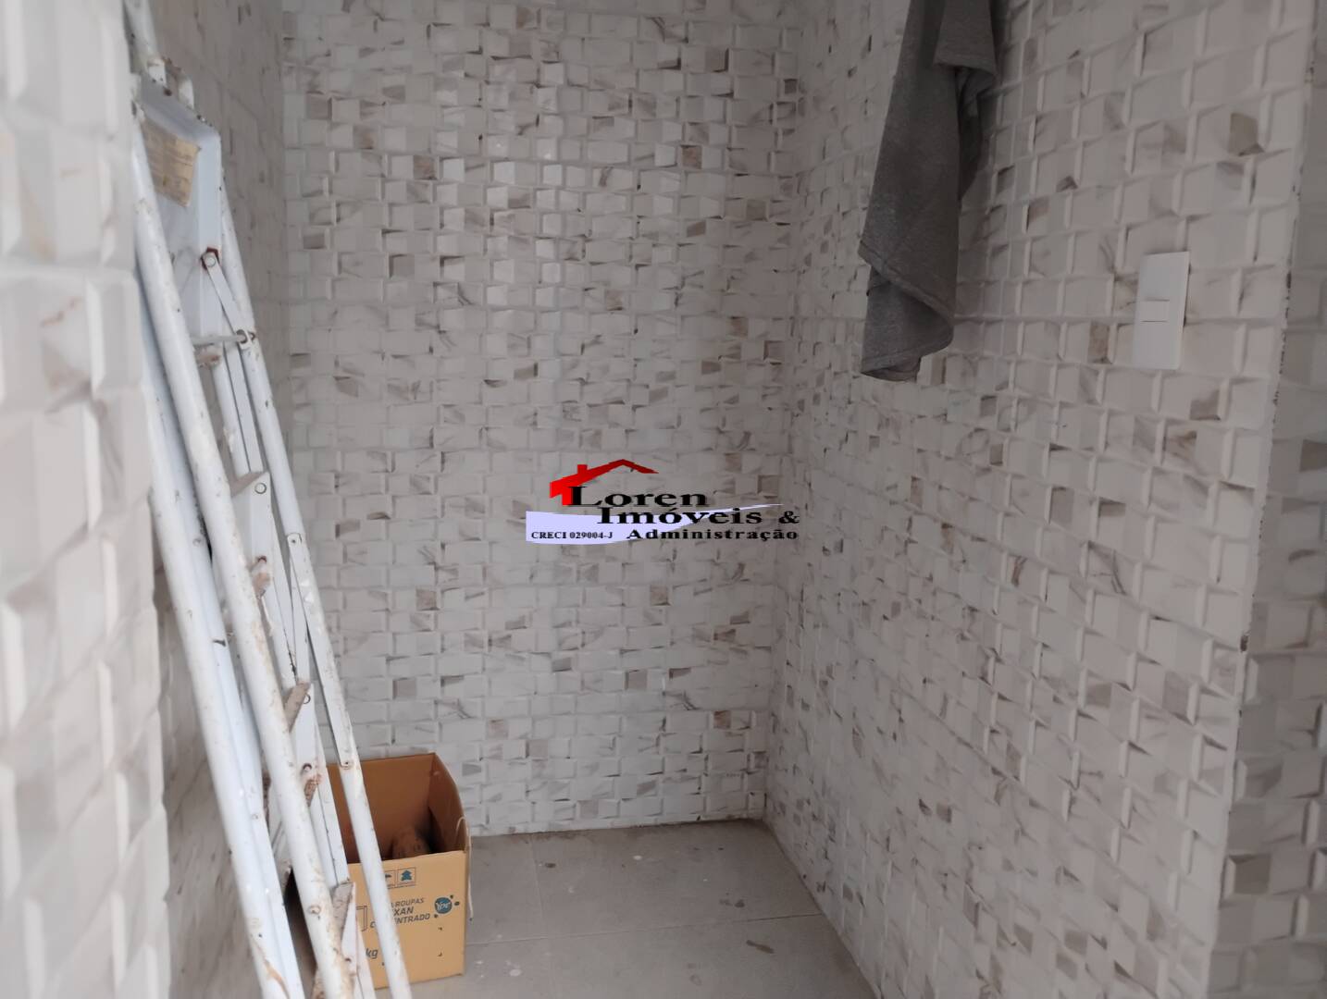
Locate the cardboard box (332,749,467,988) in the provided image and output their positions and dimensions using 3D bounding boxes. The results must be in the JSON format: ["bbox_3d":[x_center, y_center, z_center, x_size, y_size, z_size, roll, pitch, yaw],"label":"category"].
[{"bbox_3d":[-0.547,0.722,2.139,0.251,0.245,0.462,-1,9,-18],"label":"cardboard box"}]

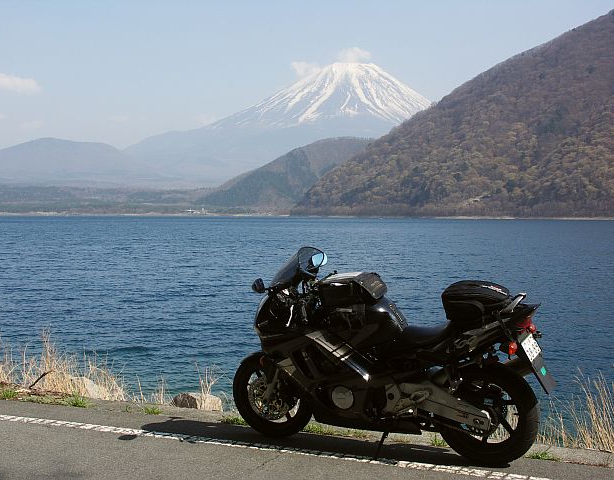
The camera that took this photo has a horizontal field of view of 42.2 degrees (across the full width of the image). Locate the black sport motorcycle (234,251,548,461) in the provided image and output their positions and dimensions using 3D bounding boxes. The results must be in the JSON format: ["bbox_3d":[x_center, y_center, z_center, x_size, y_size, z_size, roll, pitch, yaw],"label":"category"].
[{"bbox_3d":[0.437,0.716,4.907,2.080,1.210,0.710,1,7,26],"label":"black sport motorcycle"}]

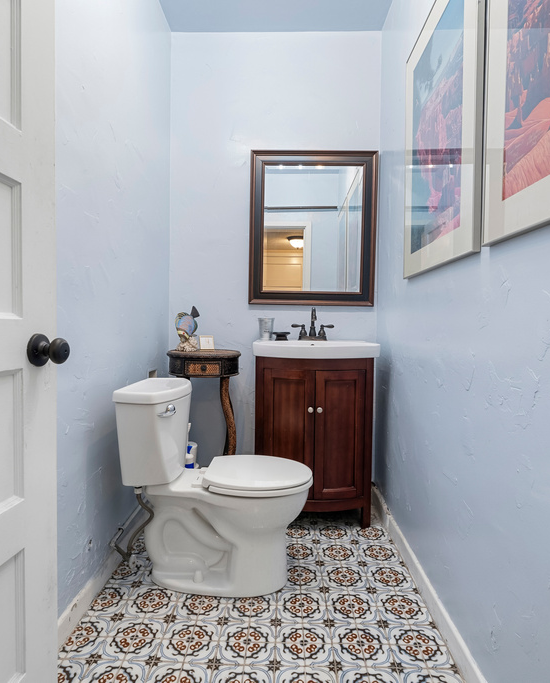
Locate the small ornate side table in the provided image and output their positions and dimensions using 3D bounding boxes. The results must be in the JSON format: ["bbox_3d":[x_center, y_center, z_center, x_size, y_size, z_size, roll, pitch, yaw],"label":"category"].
[{"bbox_3d":[-0.361,0.470,2.027,0.375,0.840,0.375,0,1,-7],"label":"small ornate side table"}]

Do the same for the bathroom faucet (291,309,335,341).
[{"bbox_3d":[0.202,-0.092,2.094,0.228,0.178,0.145,0,1,2],"label":"bathroom faucet"}]

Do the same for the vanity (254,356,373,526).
[{"bbox_3d":[0.194,0.484,2.037,0.567,0.820,0.360,0,1,2],"label":"vanity"}]

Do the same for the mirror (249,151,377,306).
[{"bbox_3d":[0.210,-0.619,2.184,0.692,0.848,0.035,0,1,2],"label":"mirror"}]

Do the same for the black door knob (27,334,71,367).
[{"bbox_3d":[-0.481,0.020,0.851,0.061,0.067,0.067,1,1,9],"label":"black door knob"}]

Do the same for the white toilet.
[{"bbox_3d":[-0.194,0.532,1.503,0.675,0.733,0.420,0,1,-2],"label":"white toilet"}]

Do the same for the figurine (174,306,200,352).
[{"bbox_3d":[-0.442,-0.062,1.988,0.128,0.225,0.100,0,1,2],"label":"figurine"}]

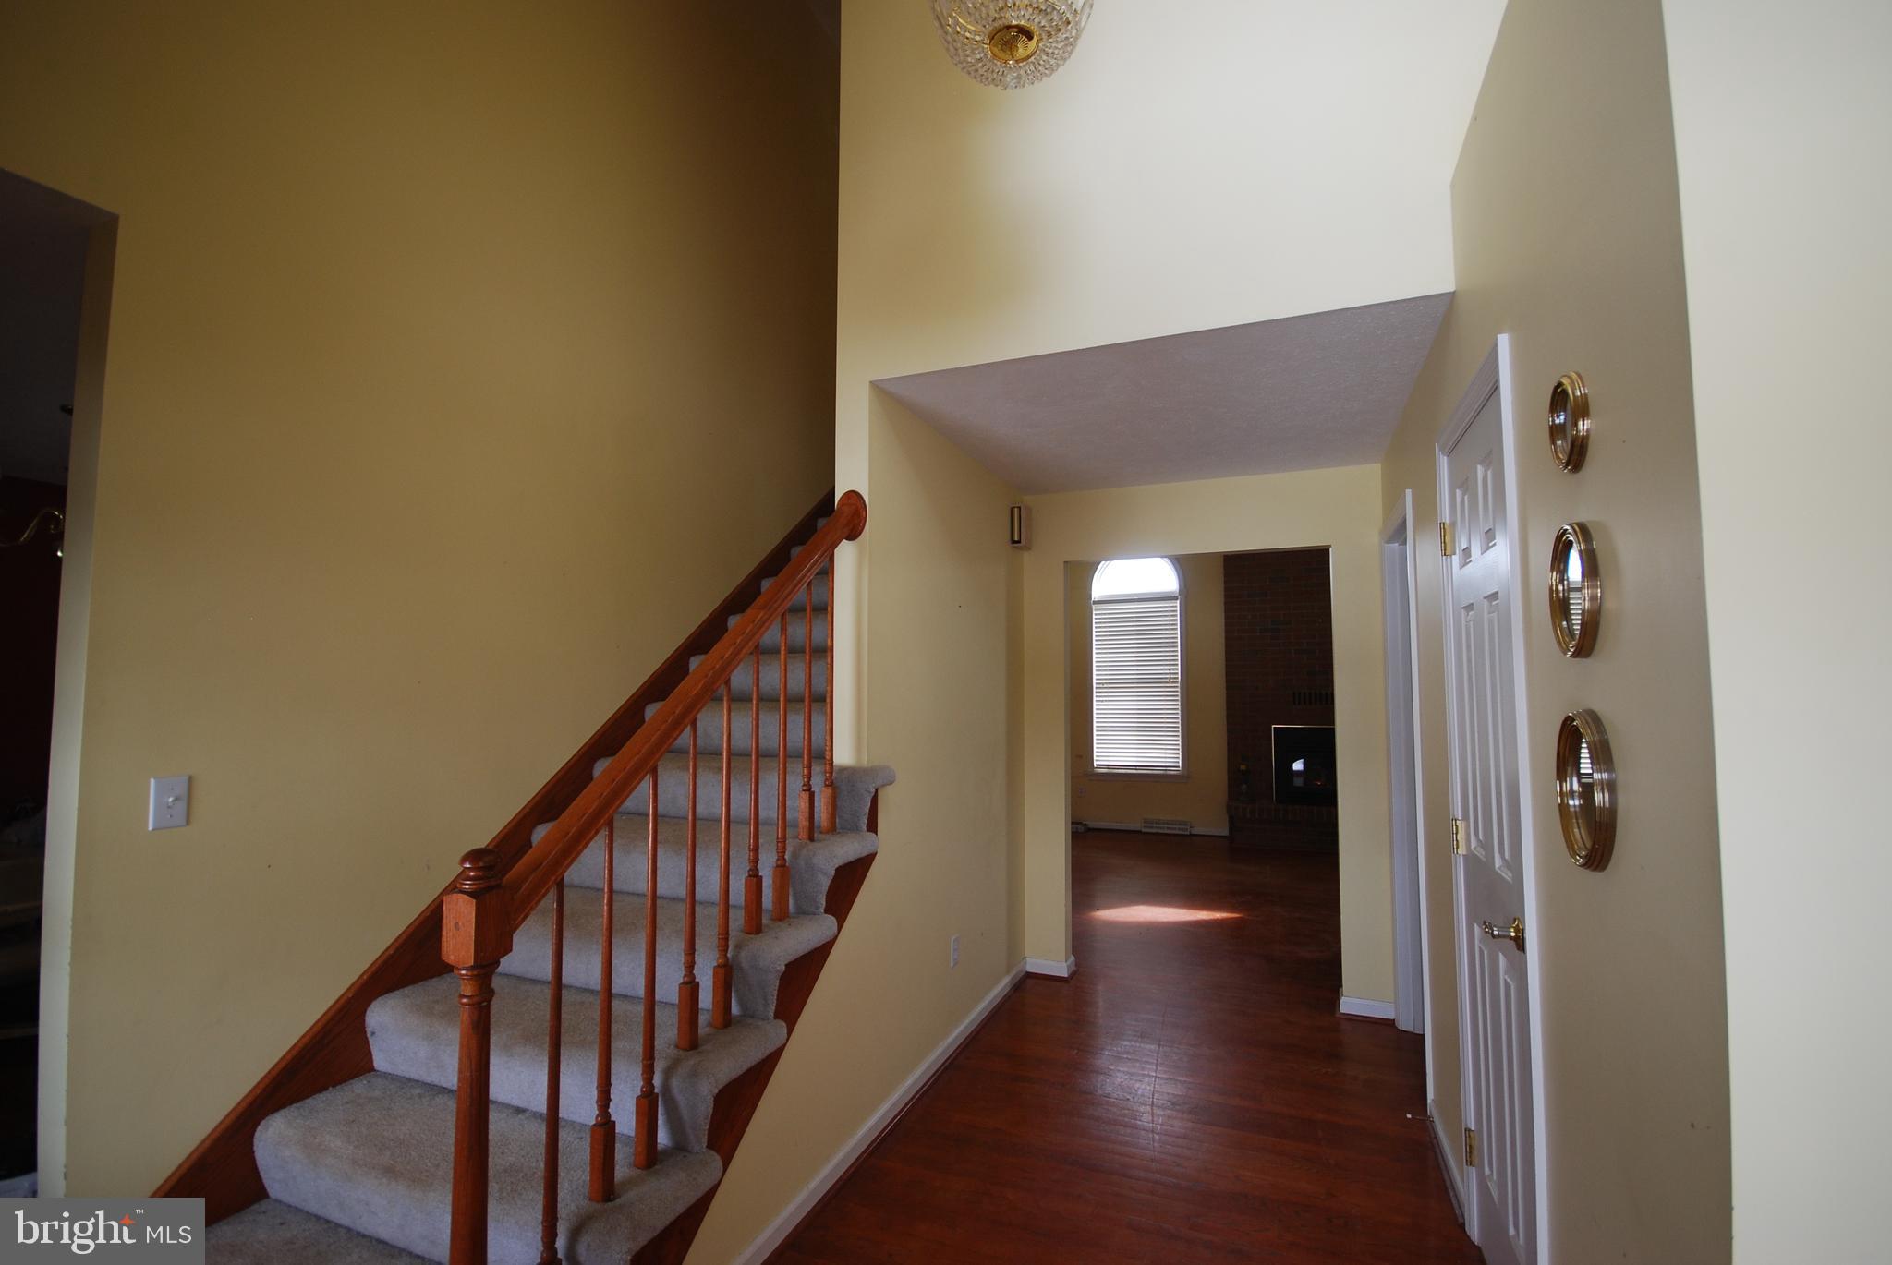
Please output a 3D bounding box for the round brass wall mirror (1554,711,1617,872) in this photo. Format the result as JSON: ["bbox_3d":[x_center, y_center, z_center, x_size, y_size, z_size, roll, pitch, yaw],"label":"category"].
[{"bbox_3d":[0.975,0.241,1.200,0.028,0.240,0.240,-1,-4,23],"label":"round brass wall mirror"}]

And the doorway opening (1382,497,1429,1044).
[{"bbox_3d":[1.820,0.592,3.020,0.130,2.100,0.760,-1,-4,23],"label":"doorway opening"}]

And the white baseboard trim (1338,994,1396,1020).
[{"bbox_3d":[1.805,1.616,3.376,0.212,0.078,0.020,-1,-4,23],"label":"white baseboard trim"}]

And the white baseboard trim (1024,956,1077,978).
[{"bbox_3d":[0.524,1.681,3.994,0.235,0.080,0.140,-1,-4,23],"label":"white baseboard trim"}]

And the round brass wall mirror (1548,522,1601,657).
[{"bbox_3d":[0.967,-0.065,1.210,0.027,0.208,0.208,-1,-4,23],"label":"round brass wall mirror"}]

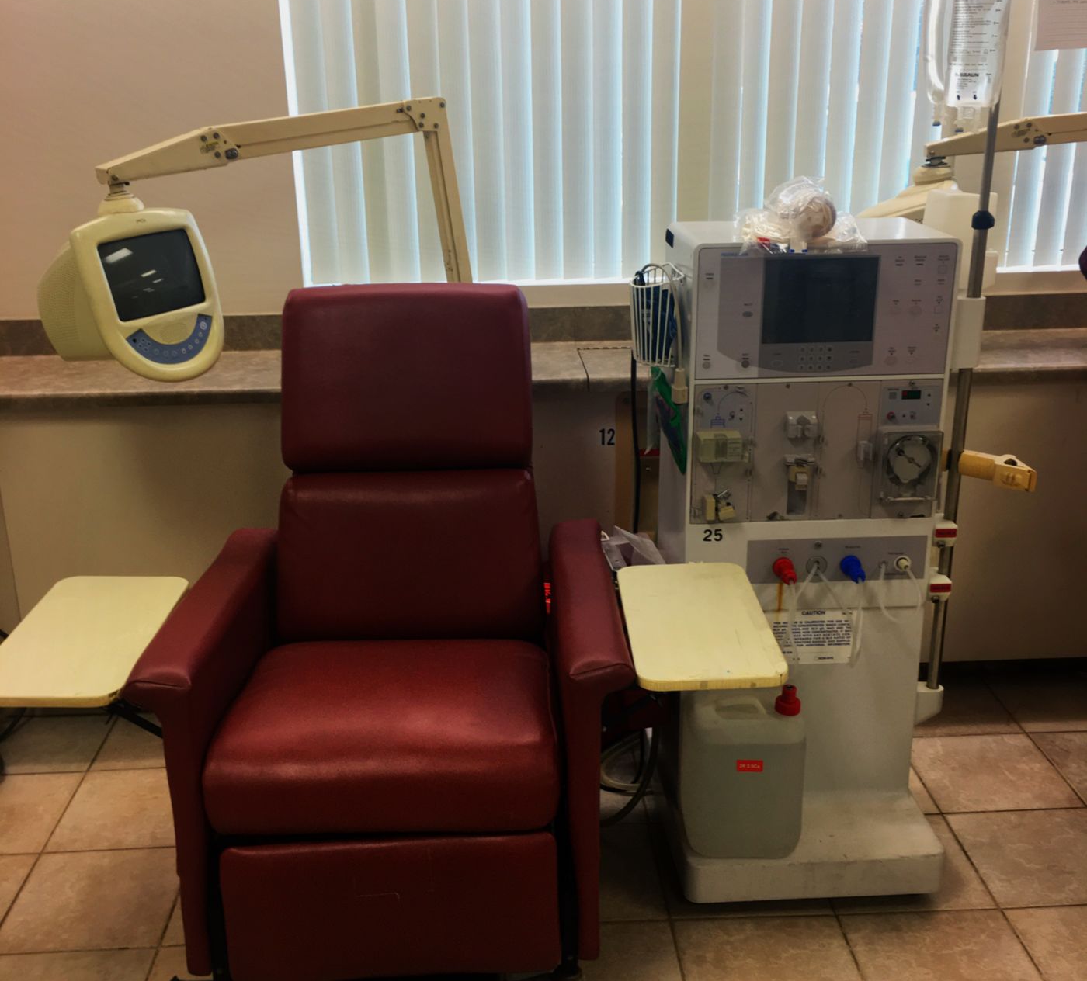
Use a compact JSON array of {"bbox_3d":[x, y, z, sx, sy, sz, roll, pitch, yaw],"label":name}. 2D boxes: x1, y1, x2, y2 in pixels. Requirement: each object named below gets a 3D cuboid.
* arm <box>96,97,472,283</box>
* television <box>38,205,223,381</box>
[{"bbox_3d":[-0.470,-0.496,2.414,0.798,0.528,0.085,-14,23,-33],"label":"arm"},{"bbox_3d":[-0.763,-0.346,2.214,0.265,0.310,0.250,1,19,44],"label":"television"}]

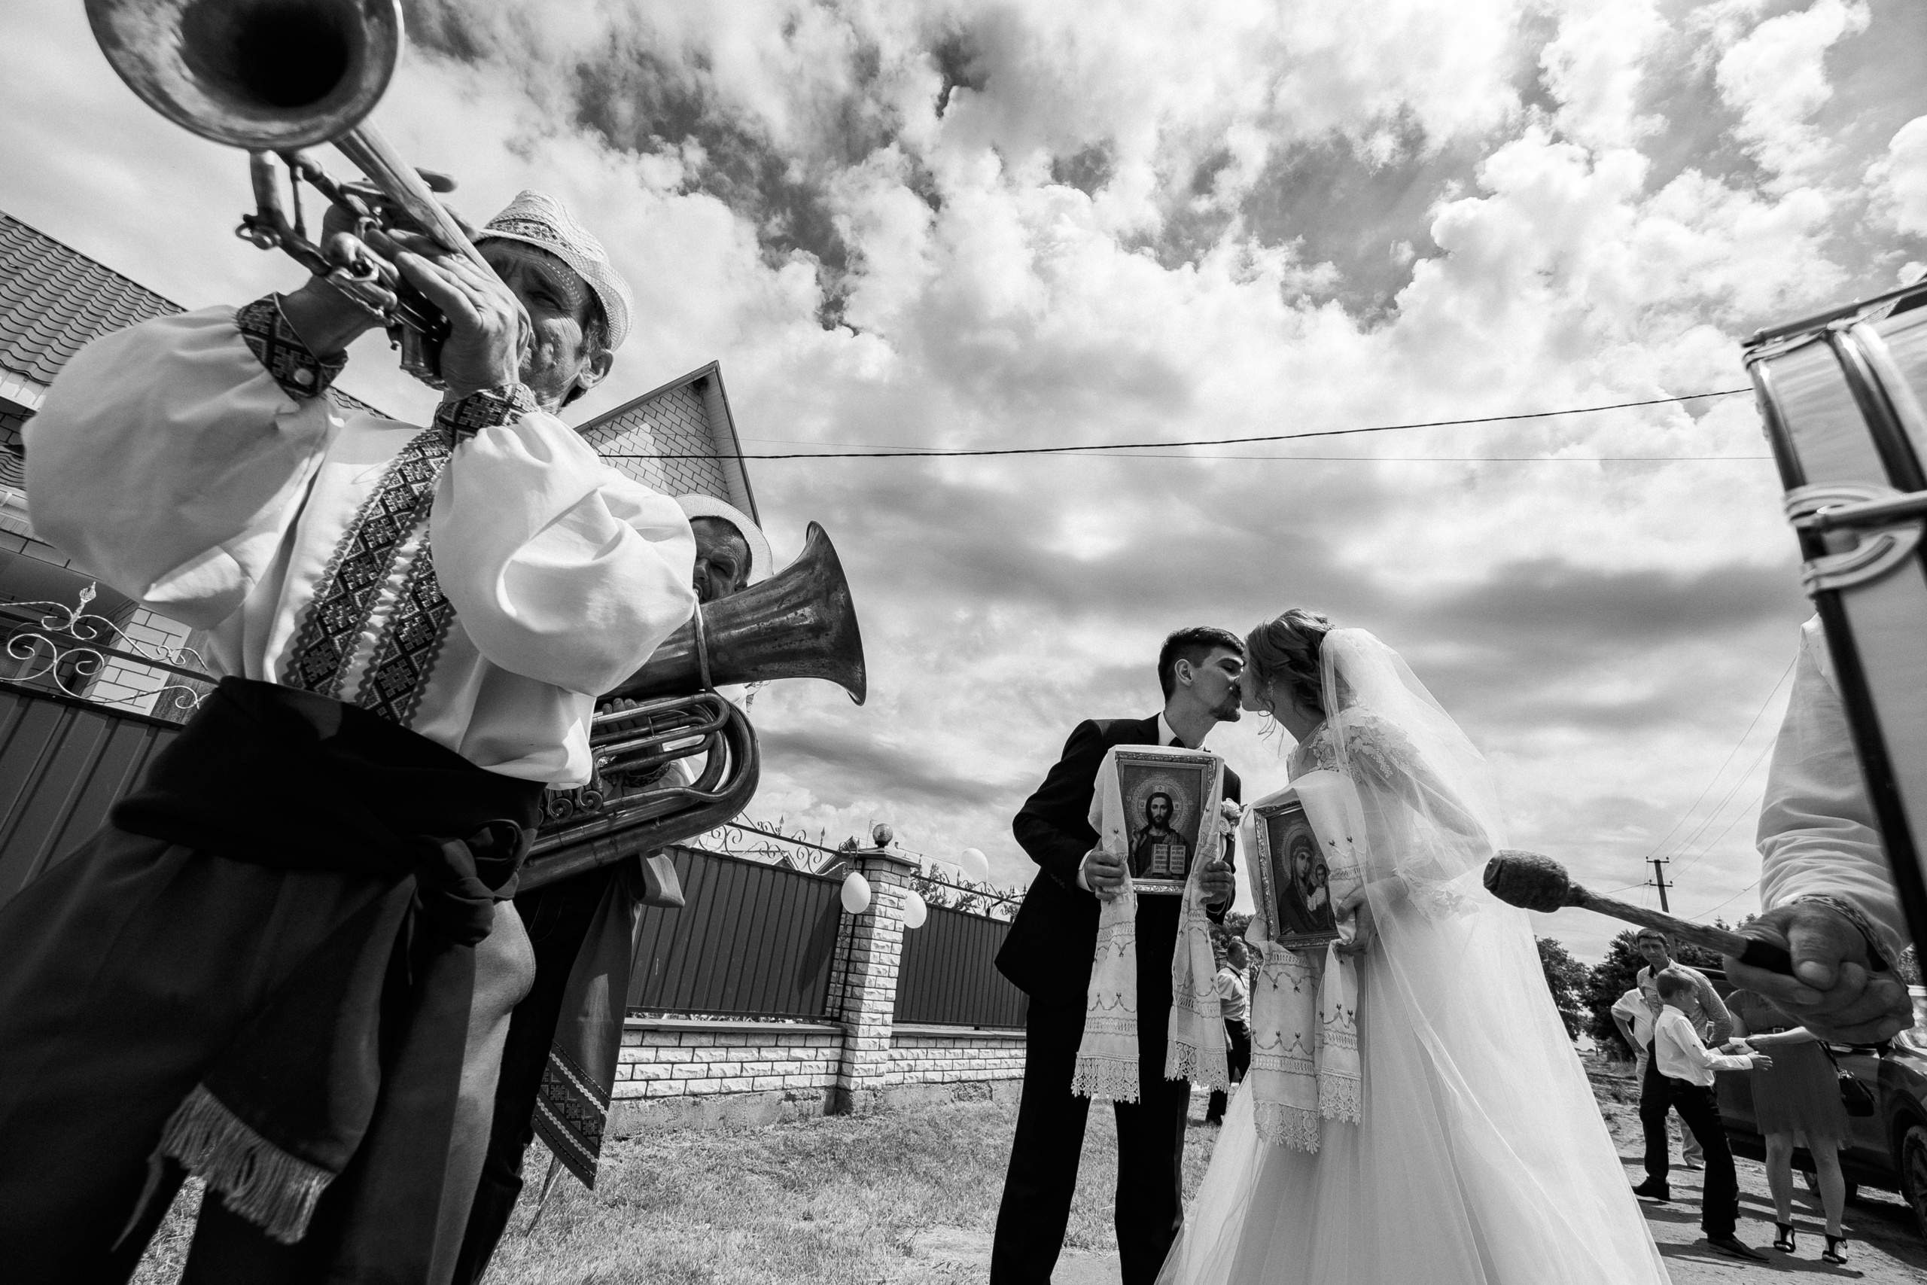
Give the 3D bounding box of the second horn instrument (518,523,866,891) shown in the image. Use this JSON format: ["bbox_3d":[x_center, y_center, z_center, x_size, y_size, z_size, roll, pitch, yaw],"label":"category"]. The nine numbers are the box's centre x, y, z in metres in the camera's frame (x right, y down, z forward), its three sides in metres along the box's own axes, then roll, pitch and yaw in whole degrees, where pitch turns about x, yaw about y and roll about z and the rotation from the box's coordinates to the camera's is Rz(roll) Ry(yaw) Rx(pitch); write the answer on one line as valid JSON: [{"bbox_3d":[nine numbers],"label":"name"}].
[{"bbox_3d":[-0.532,0.110,1.233,0.750,0.431,0.320,-17,-7,-19],"label":"second horn instrument"}]

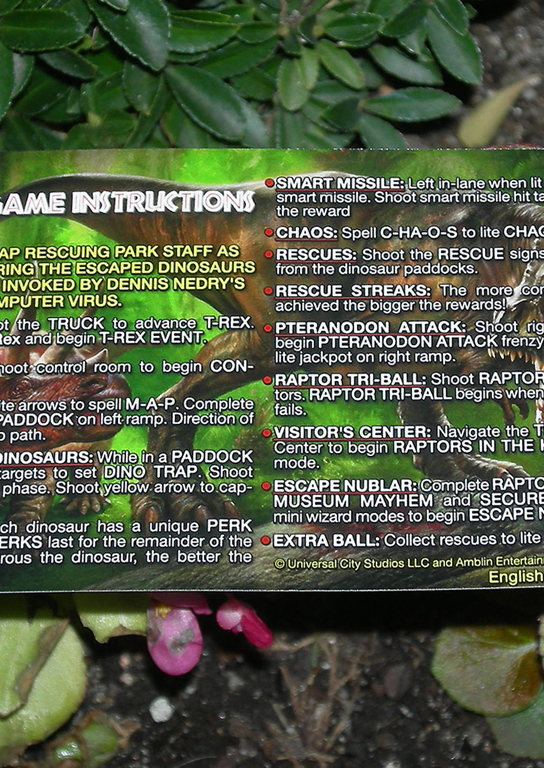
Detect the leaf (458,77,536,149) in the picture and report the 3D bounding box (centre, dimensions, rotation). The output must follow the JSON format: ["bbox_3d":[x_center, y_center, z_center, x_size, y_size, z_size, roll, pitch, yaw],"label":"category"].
[{"bbox_3d":[0.049,-0.060,0.550,0.009,0.005,0.025,36,65,20],"label":"leaf"}]

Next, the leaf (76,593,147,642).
[{"bbox_3d":[-0.028,0.038,0.440,0.017,0.006,0.016,-1,69,0],"label":"leaf"}]

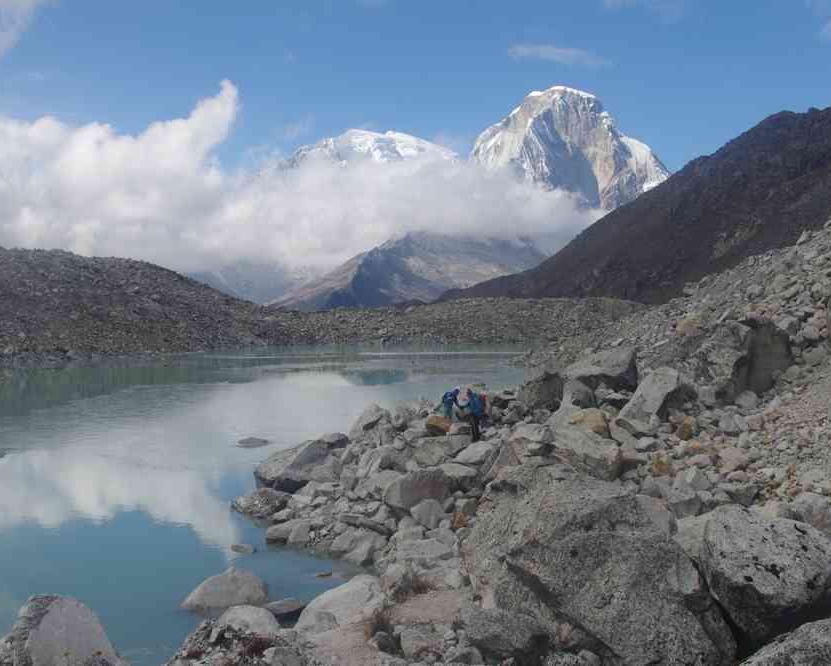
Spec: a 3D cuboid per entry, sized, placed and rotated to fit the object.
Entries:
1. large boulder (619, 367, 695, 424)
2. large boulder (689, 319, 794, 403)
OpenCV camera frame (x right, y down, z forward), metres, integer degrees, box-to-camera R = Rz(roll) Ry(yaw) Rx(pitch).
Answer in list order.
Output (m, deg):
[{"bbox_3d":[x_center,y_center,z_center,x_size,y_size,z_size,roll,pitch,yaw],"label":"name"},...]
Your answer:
[{"bbox_3d":[7.565,1.962,27.000,2.200,1.750,2.000,0,0,12],"label":"large boulder"},{"bbox_3d":[12.088,1.002,32.000,3.652,3.078,2.922,1,1,21],"label":"large boulder"}]

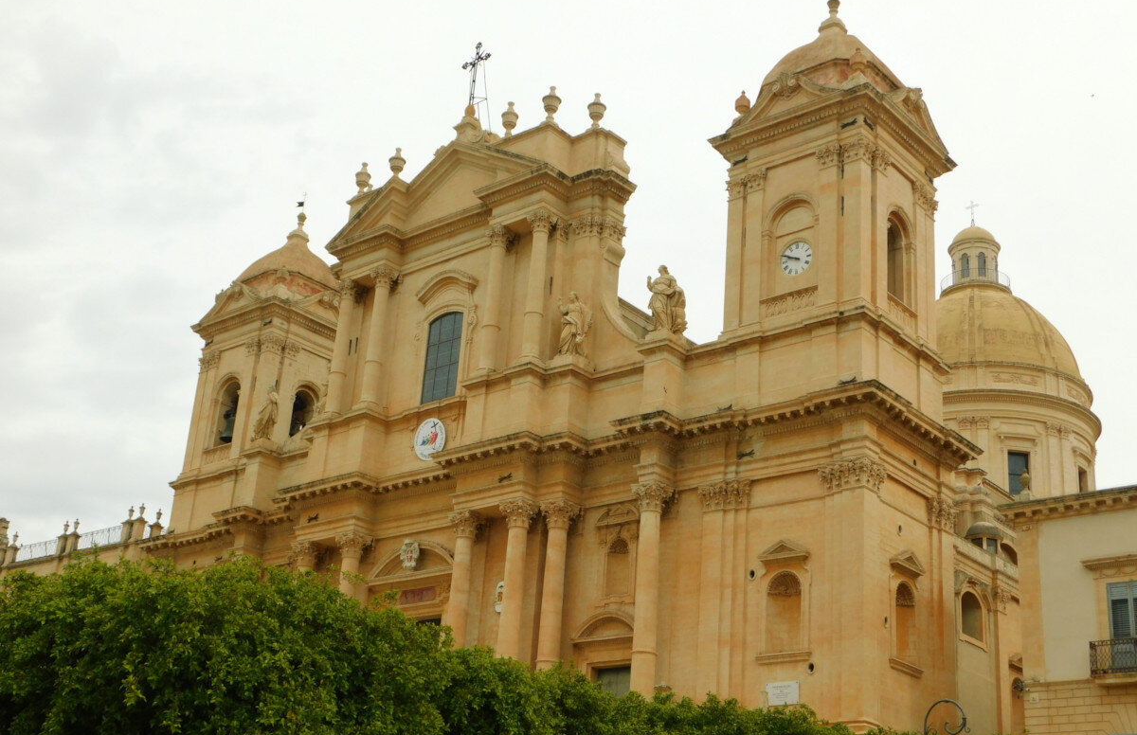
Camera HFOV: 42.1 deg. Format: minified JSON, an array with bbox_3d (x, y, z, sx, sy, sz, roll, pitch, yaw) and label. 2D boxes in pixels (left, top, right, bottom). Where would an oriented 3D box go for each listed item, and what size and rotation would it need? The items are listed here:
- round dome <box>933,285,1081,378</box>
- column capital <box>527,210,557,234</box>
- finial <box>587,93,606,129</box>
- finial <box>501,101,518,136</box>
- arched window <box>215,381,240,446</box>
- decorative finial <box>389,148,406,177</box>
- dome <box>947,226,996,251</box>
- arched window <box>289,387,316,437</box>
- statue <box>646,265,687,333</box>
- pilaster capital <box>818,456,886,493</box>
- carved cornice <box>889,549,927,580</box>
[{"bbox_3d":[27.629,-1.108,100.337,14.399,7.815,14.399,4,-23,2],"label":"round dome"},{"bbox_3d":[-1.079,-5.871,60.125,0.920,0.950,0.920,-15,-29,38],"label":"column capital"},{"bbox_3d":[1.305,-11.680,67.270,0.853,1.980,0.853,4,-23,2],"label":"finial"},{"bbox_3d":[-2.538,-10.711,63.905,0.770,1.880,0.770,4,-23,2],"label":"finial"},{"bbox_3d":[-16.808,2.283,73.531,1.600,3.350,0.500,-15,-29,38],"label":"arched window"},{"bbox_3d":[-8.548,-10.073,73.479,0.844,1.980,0.844,4,-23,2],"label":"decorative finial"},{"bbox_3d":[28.273,-8.895,103.556,3.542,2.156,3.542,-14,-29,38],"label":"dome"},{"bbox_3d":[-14.508,2.903,80.443,0.522,3.654,1.653,-15,-29,38],"label":"arched window"},{"bbox_3d":[3.511,-2.460,52.891,1.424,2.656,1.116,-14,-29,38],"label":"statue"},{"bbox_3d":[10.114,4.010,52.521,2.001,1.022,1.479,-15,-29,38],"label":"pilaster capital"},{"bbox_3d":[12.165,6.944,52.758,0.522,0.935,2.262,-15,-29,38],"label":"carved cornice"}]

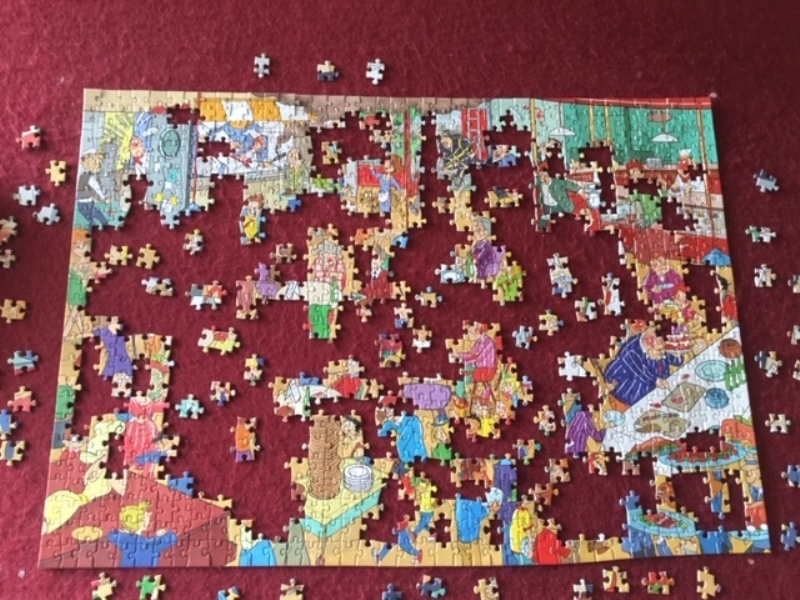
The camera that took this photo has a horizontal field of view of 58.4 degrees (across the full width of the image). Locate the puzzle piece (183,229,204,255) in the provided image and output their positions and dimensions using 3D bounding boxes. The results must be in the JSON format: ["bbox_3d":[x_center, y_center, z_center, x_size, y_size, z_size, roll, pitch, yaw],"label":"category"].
[{"bbox_3d":[-0.209,-0.059,0.728,0.019,0.002,0.027,8,76,-1],"label":"puzzle piece"}]

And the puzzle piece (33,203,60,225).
[{"bbox_3d":[-0.357,-0.088,0.727,0.027,0.002,0.023,12,76,0],"label":"puzzle piece"}]

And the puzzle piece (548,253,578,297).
[{"bbox_3d":[0.169,-0.025,0.743,0.029,0.002,0.049,-4,77,-4],"label":"puzzle piece"}]

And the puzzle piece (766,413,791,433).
[{"bbox_3d":[0.375,0.123,0.713,0.026,0.002,0.018,1,76,-3],"label":"puzzle piece"}]

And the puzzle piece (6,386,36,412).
[{"bbox_3d":[-0.360,0.095,0.683,0.026,0.003,0.024,-1,77,-3],"label":"puzzle piece"}]

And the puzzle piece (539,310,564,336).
[{"bbox_3d":[0.154,0.023,0.729,0.025,0.002,0.028,2,76,-2],"label":"puzzle piece"}]

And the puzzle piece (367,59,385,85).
[{"bbox_3d":[-0.027,-0.251,0.787,0.018,0.002,0.032,7,76,-1],"label":"puzzle piece"}]

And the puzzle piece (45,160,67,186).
[{"bbox_3d":[-0.356,-0.131,0.741,0.020,0.002,0.028,-2,76,-3],"label":"puzzle piece"}]

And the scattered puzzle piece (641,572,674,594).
[{"bbox_3d":[0.241,0.265,0.672,0.032,0.002,0.020,1,76,-3],"label":"scattered puzzle piece"}]

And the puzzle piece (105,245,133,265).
[{"bbox_3d":[-0.284,-0.045,0.724,0.028,0.002,0.021,1,77,-3],"label":"puzzle piece"}]

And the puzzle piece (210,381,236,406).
[{"bbox_3d":[-0.172,0.091,0.696,0.023,0.002,0.024,3,76,-2],"label":"puzzle piece"}]

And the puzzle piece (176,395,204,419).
[{"bbox_3d":[-0.203,0.103,0.692,0.027,0.002,0.023,5,76,-2],"label":"puzzle piece"}]

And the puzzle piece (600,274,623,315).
[{"bbox_3d":[0.218,-0.006,0.741,0.028,0.002,0.046,3,77,-2],"label":"puzzle piece"}]

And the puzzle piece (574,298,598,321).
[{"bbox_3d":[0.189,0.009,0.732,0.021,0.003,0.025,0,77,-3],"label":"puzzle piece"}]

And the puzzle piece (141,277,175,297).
[{"bbox_3d":[-0.242,-0.014,0.715,0.033,0.002,0.018,7,76,-1],"label":"puzzle piece"}]

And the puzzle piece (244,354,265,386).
[{"bbox_3d":[-0.143,0.068,0.700,0.017,0.003,0.031,5,76,-2],"label":"puzzle piece"}]

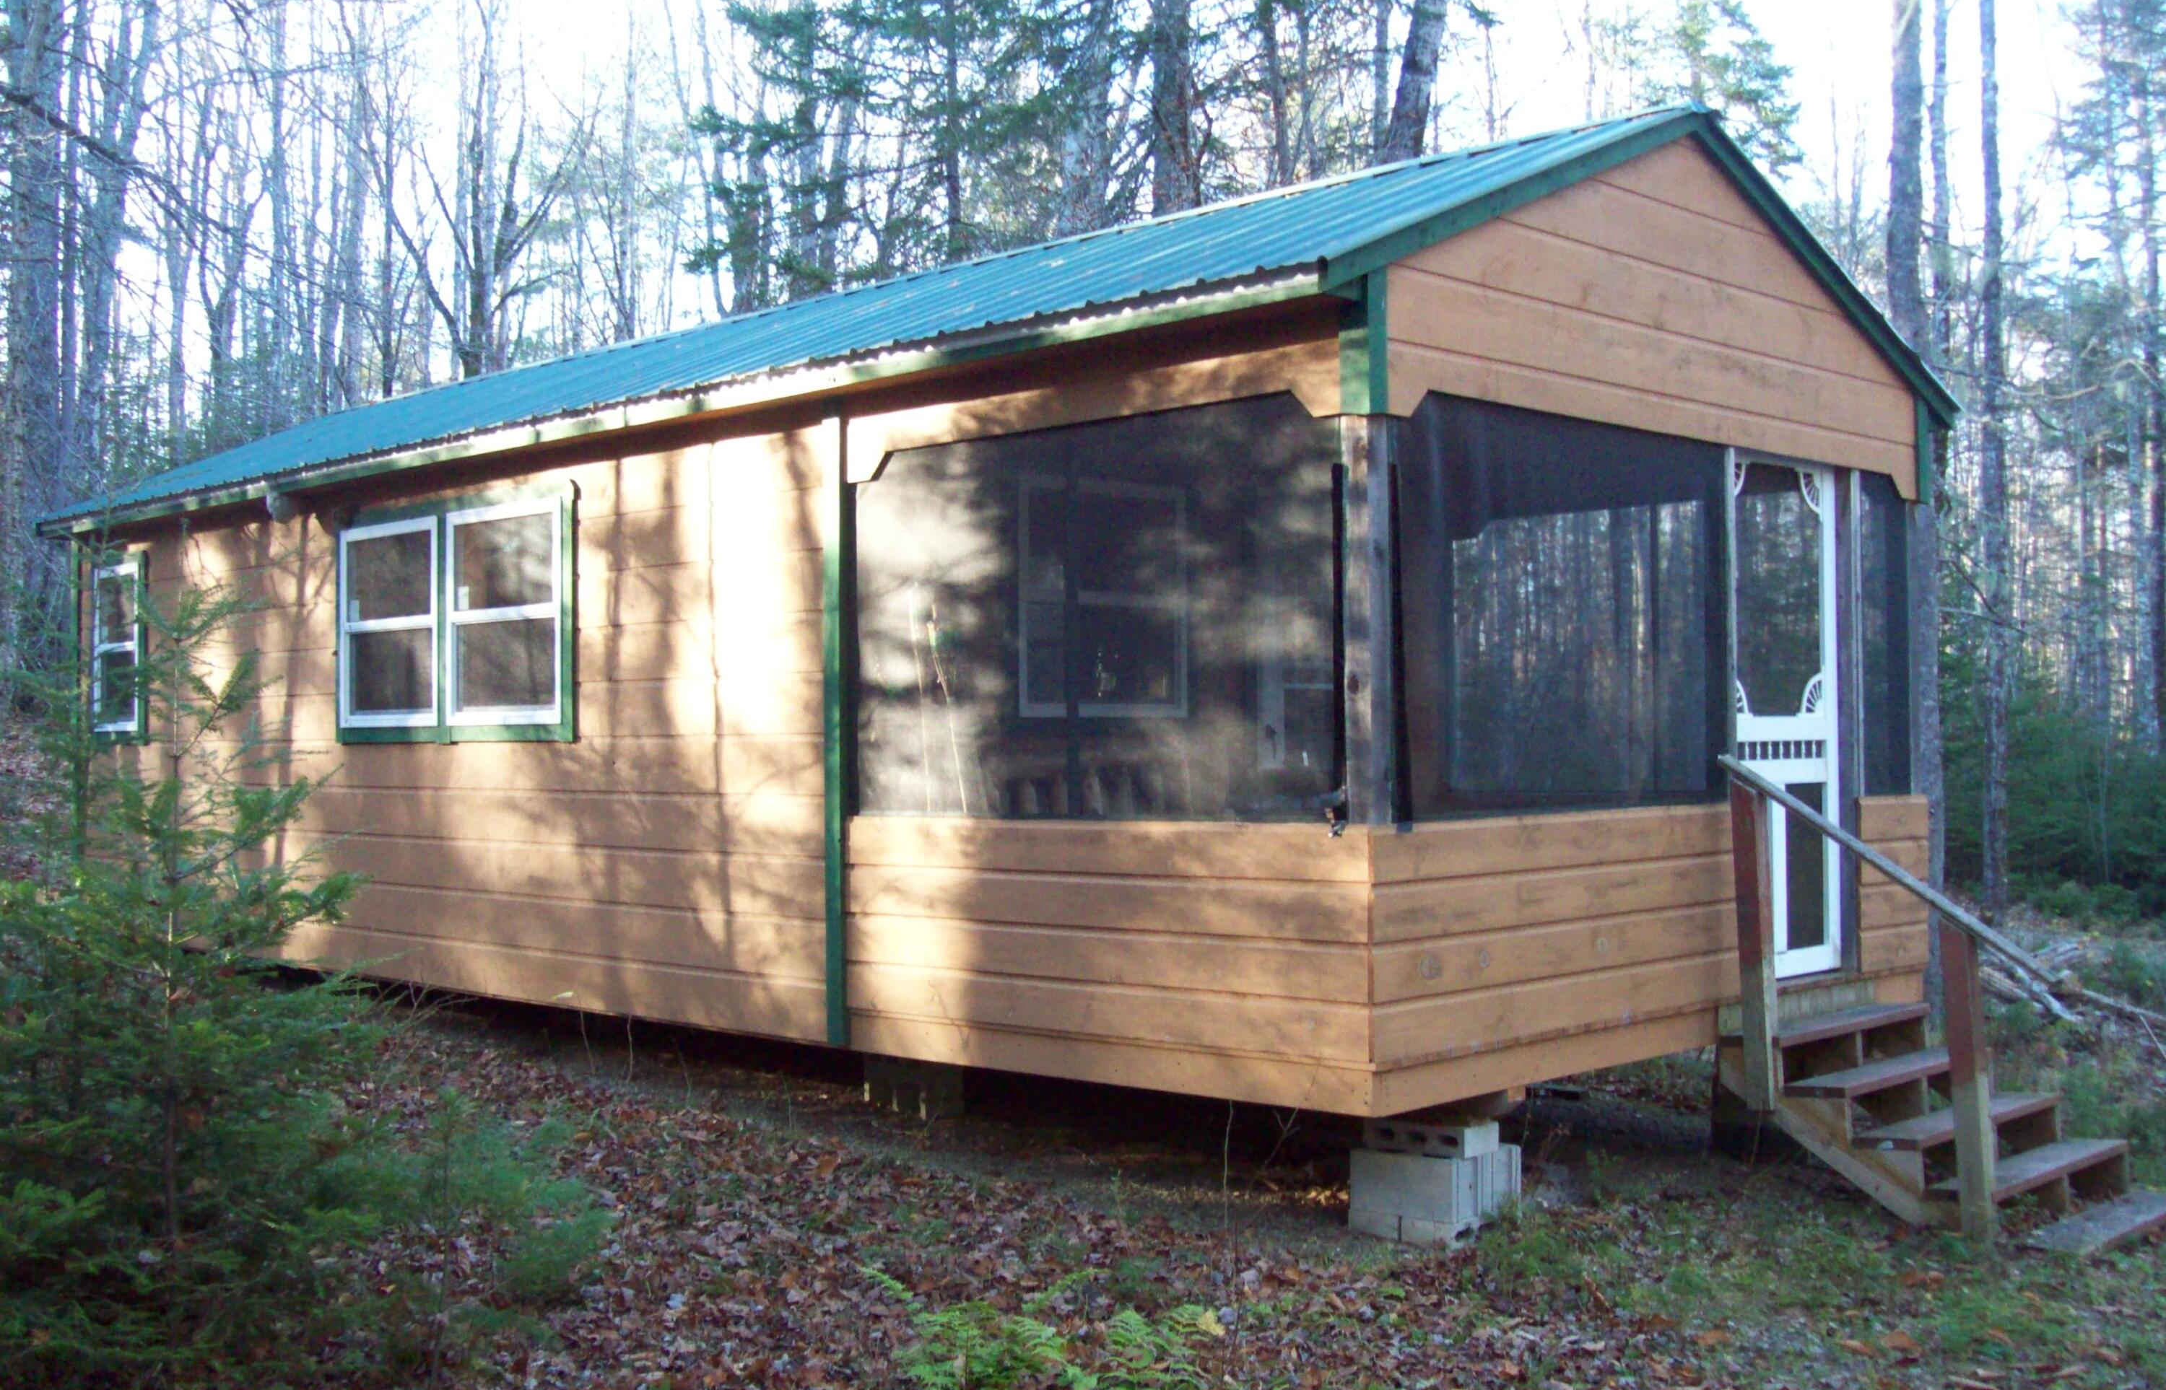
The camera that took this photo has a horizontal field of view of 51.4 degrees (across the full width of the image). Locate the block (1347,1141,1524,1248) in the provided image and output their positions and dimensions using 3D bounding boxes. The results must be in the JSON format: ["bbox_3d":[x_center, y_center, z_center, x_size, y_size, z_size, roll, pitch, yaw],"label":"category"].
[{"bbox_3d":[1.137,1.581,7.228,0.397,0.279,0.385,-2,-2,44],"label":"block"}]

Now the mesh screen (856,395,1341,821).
[{"bbox_3d":[-0.028,-0.236,7.484,2.250,1.315,0.040,-2,-2,44],"label":"mesh screen"}]

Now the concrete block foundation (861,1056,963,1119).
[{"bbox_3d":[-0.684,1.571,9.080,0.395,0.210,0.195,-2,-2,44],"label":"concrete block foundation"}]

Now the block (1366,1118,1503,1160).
[{"bbox_3d":[1.122,1.409,7.248,0.395,0.092,0.190,-2,-2,44],"label":"block"}]

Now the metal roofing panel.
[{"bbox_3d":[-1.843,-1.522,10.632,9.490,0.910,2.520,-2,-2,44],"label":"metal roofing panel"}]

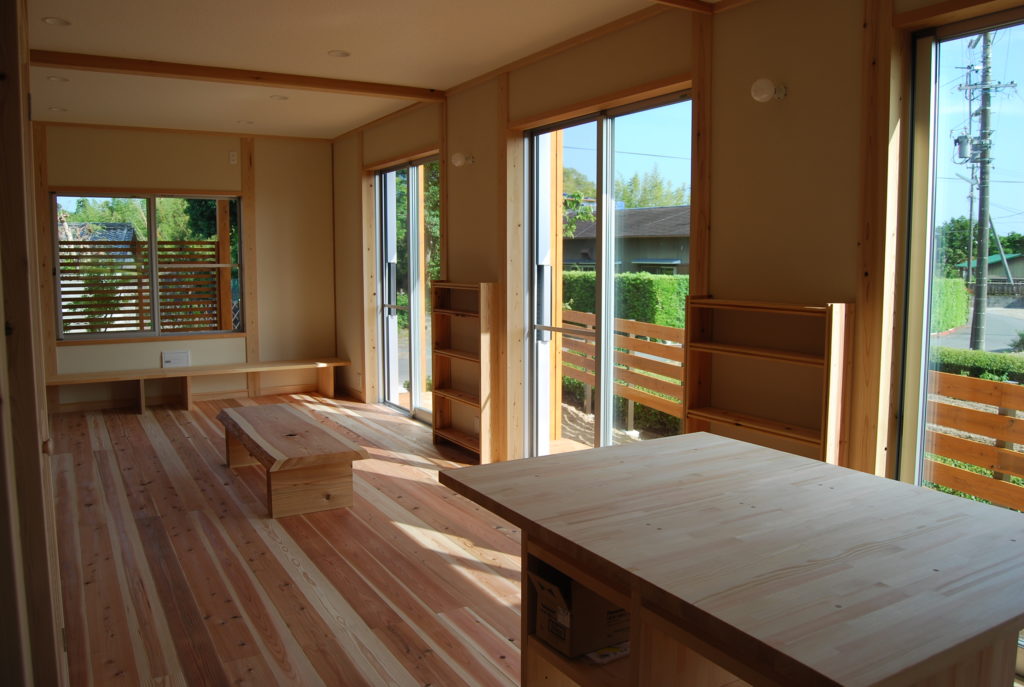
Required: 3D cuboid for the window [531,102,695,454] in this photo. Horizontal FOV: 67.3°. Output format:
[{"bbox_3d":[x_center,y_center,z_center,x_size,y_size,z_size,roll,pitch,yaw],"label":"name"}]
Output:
[{"bbox_3d":[0.525,-0.208,4.448,0.100,2.170,1.640,-4,7,-29],"label":"window"}]

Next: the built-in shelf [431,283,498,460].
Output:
[{"bbox_3d":[-0.344,0.186,5.547,0.150,1.220,0.790,-4,7,-29],"label":"built-in shelf"}]

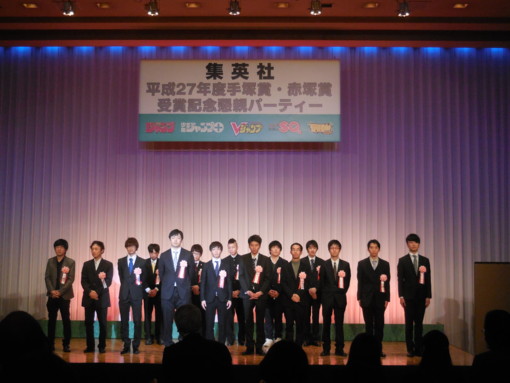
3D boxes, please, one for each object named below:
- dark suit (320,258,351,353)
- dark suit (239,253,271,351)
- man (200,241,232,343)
[{"bbox_3d":[1.183,1.694,11.414,0.447,1.402,0.280,0,-5,0],"label":"dark suit"},{"bbox_3d":[0.011,1.660,11.540,0.482,1.478,0.280,0,-5,0],"label":"dark suit"},{"bbox_3d":[-0.567,1.599,11.621,0.488,1.674,0.310,0,-5,0],"label":"man"}]

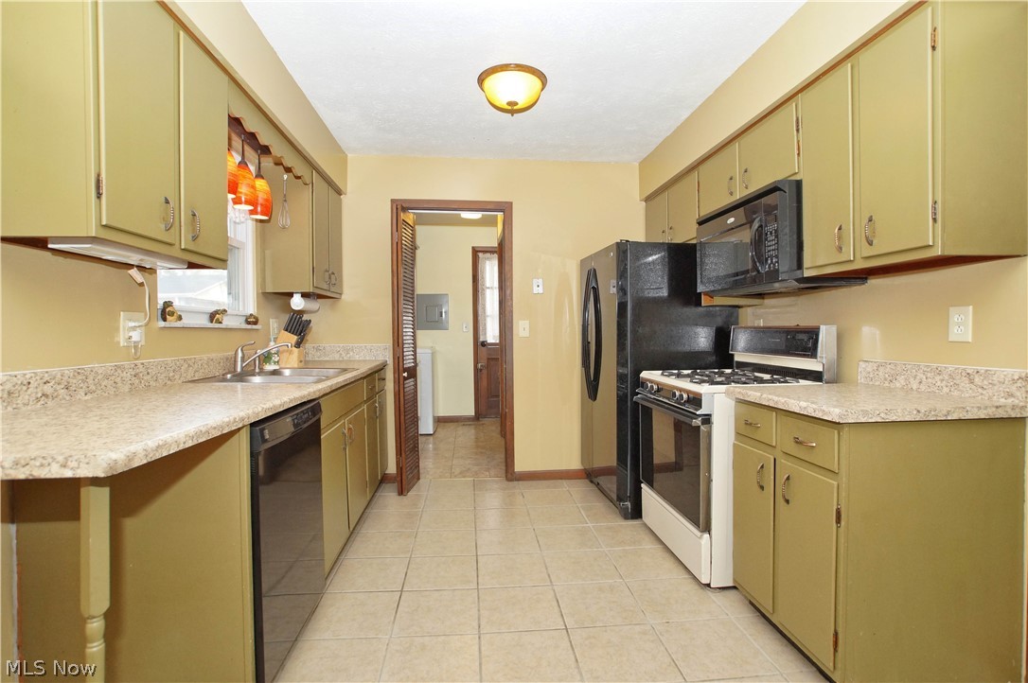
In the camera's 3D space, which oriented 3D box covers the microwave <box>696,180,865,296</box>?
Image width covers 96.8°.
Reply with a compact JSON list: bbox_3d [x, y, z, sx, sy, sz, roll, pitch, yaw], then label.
[{"bbox_3d":[1.217,-0.447,2.192,0.385,0.420,0.700,0,1,-5],"label":"microwave"}]

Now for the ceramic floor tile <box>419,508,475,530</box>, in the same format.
[{"bbox_3d":[-0.405,1.111,2.835,0.337,0.010,0.304,0,1,-5],"label":"ceramic floor tile"}]

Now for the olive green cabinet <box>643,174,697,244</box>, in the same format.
[{"bbox_3d":[1.238,-0.850,3.226,0.323,0.462,0.836,1,1,-6],"label":"olive green cabinet"}]

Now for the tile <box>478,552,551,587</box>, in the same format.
[{"bbox_3d":[-0.006,1.094,2.187,0.328,0.010,0.303,0,1,-5],"label":"tile"}]

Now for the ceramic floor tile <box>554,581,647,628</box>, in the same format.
[{"bbox_3d":[0.364,1.132,1.977,0.337,0.010,0.304,0,1,-5],"label":"ceramic floor tile"}]

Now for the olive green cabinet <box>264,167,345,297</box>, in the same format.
[{"bbox_3d":[-1.418,-0.696,3.114,0.315,0.765,0.625,0,1,-6],"label":"olive green cabinet"}]

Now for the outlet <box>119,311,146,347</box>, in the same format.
[{"bbox_3d":[-1.335,-0.042,1.610,0.016,0.118,0.115,0,1,-5],"label":"outlet"}]

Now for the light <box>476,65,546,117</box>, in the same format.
[{"bbox_3d":[-0.008,-1.309,2.443,0.364,0.168,0.364,0,1,-6],"label":"light"}]

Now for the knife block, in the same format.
[{"bbox_3d":[-1.438,0.048,2.932,0.150,0.240,0.115,0,1,-6],"label":"knife block"}]

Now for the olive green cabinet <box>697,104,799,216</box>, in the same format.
[{"bbox_3d":[1.251,-0.827,2.239,0.305,0.360,0.790,0,1,-5],"label":"olive green cabinet"}]

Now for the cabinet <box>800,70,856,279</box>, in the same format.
[{"bbox_3d":[1.352,-0.640,1.789,0.300,0.723,0.275,0,1,-6],"label":"cabinet"}]

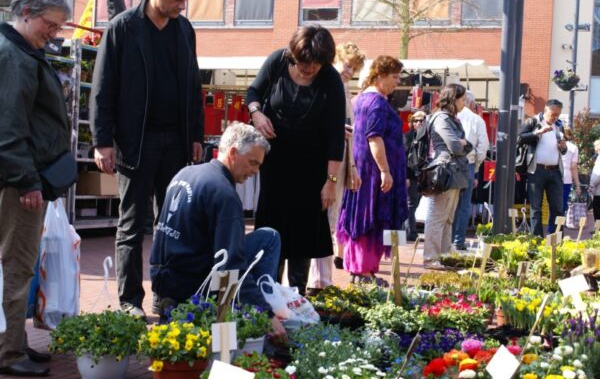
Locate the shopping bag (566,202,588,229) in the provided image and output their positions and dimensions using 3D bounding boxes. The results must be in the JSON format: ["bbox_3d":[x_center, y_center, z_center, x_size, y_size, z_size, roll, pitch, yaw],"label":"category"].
[{"bbox_3d":[3.605,0.351,13.000,0.280,0.360,0.160,3,0,-30],"label":"shopping bag"}]

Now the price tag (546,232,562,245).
[{"bbox_3d":[1.653,0.318,6.500,0.100,0.075,0.010,3,0,9],"label":"price tag"}]

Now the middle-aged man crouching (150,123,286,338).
[{"bbox_3d":[-0.375,0.196,4.550,0.750,0.990,0.620,3,0,-31],"label":"middle-aged man crouching"}]

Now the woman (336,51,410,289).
[{"bbox_3d":[0.514,-0.131,7.100,0.500,1.640,0.550,3,0,-12],"label":"woman"}]

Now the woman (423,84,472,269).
[{"bbox_3d":[1.281,-0.109,8.750,0.450,1.630,0.500,3,0,-9],"label":"woman"}]

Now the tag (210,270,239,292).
[{"bbox_3d":[-0.275,0.332,3.650,0.101,0.076,0.010,3,0,3],"label":"tag"}]

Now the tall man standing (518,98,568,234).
[{"bbox_3d":[2.606,-0.119,10.800,0.540,1.710,0.380,3,0,-7],"label":"tall man standing"}]

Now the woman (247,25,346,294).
[{"bbox_3d":[-0.021,-0.162,6.100,0.580,1.670,0.480,3,0,-7],"label":"woman"}]

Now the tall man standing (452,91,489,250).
[{"bbox_3d":[1.908,-0.213,11.200,0.520,1.760,0.340,3,0,20],"label":"tall man standing"}]

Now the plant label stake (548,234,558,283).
[{"bbox_3d":[1.647,0.455,6.500,0.035,0.340,0.015,3,0,6],"label":"plant label stake"}]

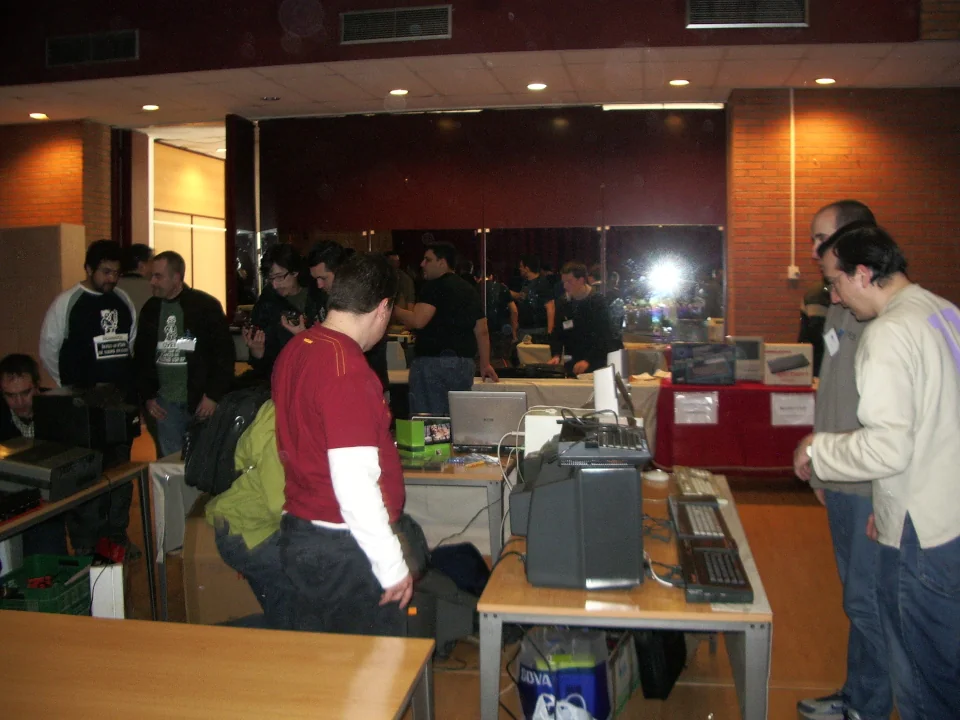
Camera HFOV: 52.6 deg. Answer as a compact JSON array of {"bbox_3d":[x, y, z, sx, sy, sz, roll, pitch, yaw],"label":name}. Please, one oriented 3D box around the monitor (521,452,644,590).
[{"bbox_3d":[0.261,0.409,2.624,0.335,0.325,0.345,0,5,6],"label":"monitor"}]

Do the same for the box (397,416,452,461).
[{"bbox_3d":[-0.235,0.335,4.118,0.190,0.190,0.130,-3,6,-33],"label":"box"}]

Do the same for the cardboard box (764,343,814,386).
[{"bbox_3d":[2.171,0.028,6.820,0.335,0.300,0.120,1,5,10],"label":"cardboard box"}]

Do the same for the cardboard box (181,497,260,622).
[{"bbox_3d":[-0.921,0.884,3.896,0.450,0.630,0.360,-1,5,-14],"label":"cardboard box"}]

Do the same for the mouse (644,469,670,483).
[{"bbox_3d":[0.671,0.443,3.718,0.108,0.036,0.065,0,5,8],"label":"mouse"}]

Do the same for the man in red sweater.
[{"bbox_3d":[-0.360,0.515,2.574,0.410,1.590,0.500,-3,6,-30],"label":"man in red sweater"}]

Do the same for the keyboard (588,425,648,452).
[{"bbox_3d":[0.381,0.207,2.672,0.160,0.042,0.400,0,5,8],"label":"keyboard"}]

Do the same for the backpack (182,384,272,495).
[{"bbox_3d":[-0.951,0.291,3.600,0.220,0.430,0.300,22,-6,-14],"label":"backpack"}]

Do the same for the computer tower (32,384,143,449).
[{"bbox_3d":[-1.682,0.284,4.145,0.320,0.320,0.350,1,5,10],"label":"computer tower"}]

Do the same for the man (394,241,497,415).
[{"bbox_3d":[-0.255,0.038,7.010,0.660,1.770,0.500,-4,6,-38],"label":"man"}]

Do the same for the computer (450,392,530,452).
[{"bbox_3d":[0.055,0.271,4.376,0.352,0.270,0.310,1,5,9],"label":"computer"}]

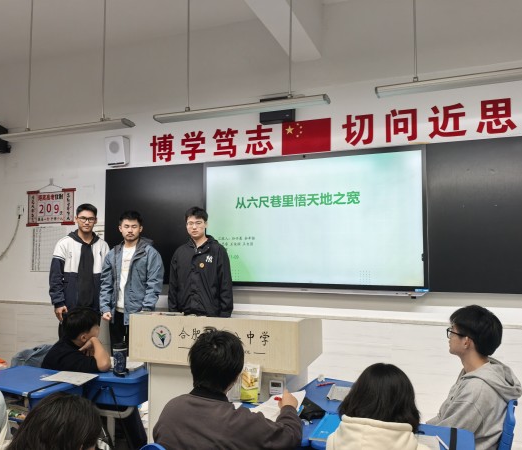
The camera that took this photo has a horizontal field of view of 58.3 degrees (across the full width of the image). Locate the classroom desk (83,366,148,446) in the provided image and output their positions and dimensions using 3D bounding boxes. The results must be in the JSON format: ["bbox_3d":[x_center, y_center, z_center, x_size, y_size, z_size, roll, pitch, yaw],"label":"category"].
[{"bbox_3d":[-0.816,1.296,2.994,0.410,0.760,0.600,-1,-3,13],"label":"classroom desk"}]

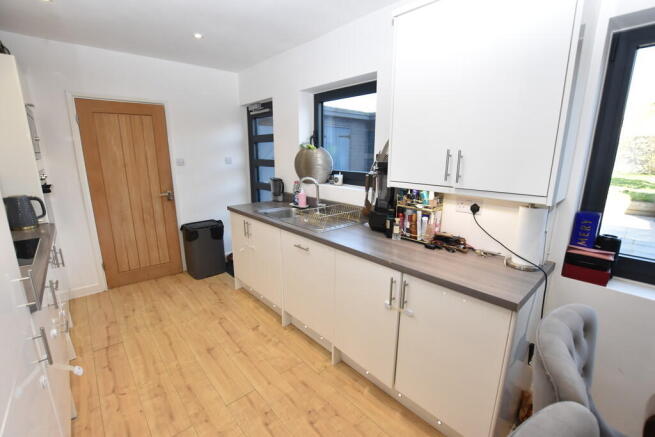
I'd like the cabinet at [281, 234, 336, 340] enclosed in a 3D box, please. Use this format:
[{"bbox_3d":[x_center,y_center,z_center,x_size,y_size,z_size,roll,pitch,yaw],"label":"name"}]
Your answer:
[{"bbox_3d":[0.050,0.466,2.277,0.586,0.740,0.611,-11,17,-42],"label":"cabinet"}]

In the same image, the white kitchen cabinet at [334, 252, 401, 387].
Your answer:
[{"bbox_3d":[0.431,0.560,1.880,0.586,0.740,0.494,-11,17,-42],"label":"white kitchen cabinet"}]

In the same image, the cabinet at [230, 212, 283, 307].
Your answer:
[{"bbox_3d":[-0.482,0.335,2.832,0.586,0.740,0.919,-11,17,-42],"label":"cabinet"}]

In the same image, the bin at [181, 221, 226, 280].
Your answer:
[{"bbox_3d":[-1.555,0.391,3.428,0.414,0.626,0.353,-11,17,-42],"label":"bin"}]

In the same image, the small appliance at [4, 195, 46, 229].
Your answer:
[{"bbox_3d":[-2.255,-0.045,2.026,0.237,0.242,0.157,-11,17,-42],"label":"small appliance"}]

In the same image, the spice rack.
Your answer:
[{"bbox_3d":[0.638,-0.017,1.870,0.162,0.325,0.273,-11,17,-42],"label":"spice rack"}]

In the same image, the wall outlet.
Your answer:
[{"bbox_3d":[0.879,-0.068,1.708,0.022,0.083,0.154,-11,17,-42],"label":"wall outlet"}]

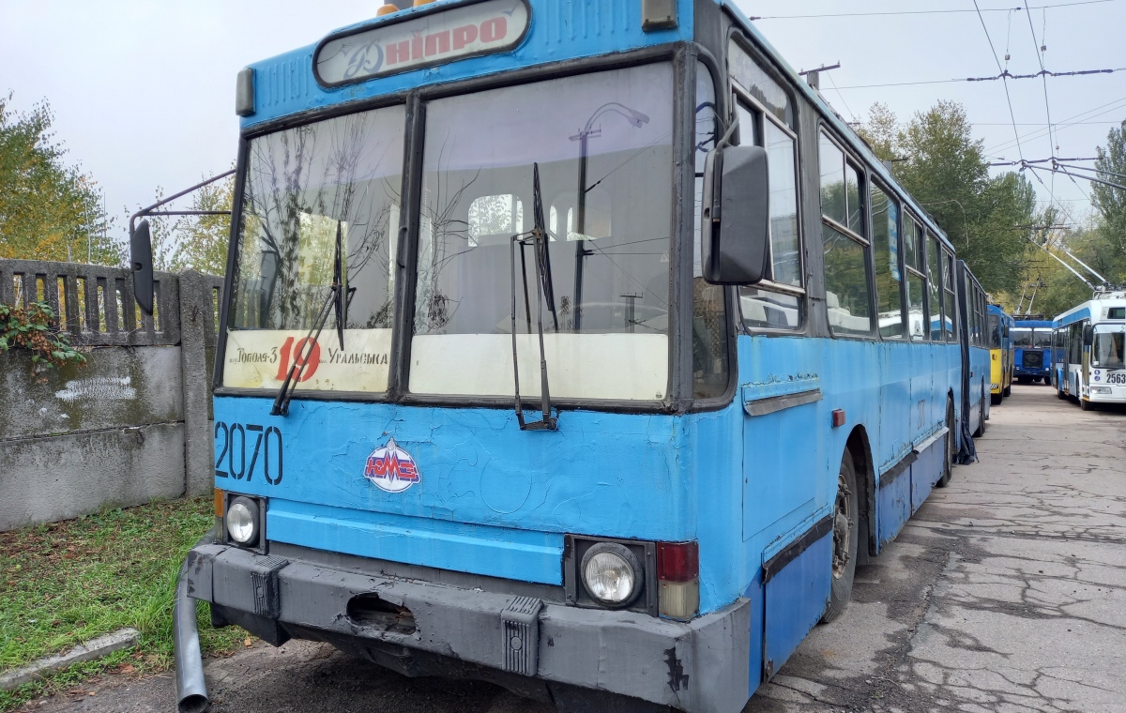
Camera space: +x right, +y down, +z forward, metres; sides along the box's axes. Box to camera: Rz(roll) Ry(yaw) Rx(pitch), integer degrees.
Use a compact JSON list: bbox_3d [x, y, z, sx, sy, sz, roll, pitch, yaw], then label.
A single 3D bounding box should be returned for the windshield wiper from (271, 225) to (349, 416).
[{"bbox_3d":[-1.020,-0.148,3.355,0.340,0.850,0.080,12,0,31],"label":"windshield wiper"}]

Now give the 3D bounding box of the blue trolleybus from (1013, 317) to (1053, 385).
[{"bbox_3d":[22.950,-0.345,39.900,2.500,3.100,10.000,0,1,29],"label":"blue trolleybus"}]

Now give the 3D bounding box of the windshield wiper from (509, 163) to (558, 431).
[{"bbox_3d":[-0.091,-0.220,2.840,0.200,0.950,0.080,0,-5,30],"label":"windshield wiper"}]

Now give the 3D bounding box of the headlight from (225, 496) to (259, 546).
[{"bbox_3d":[-1.426,0.733,3.620,0.210,0.210,0.110,0,1,30],"label":"headlight"}]

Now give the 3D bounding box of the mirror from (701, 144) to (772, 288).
[{"bbox_3d":[0.516,-0.422,2.430,0.200,0.410,0.090,0,1,16],"label":"mirror"}]

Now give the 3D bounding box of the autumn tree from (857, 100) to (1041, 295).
[{"bbox_3d":[23.700,-7.300,50.000,10.500,16.900,10.000,0,1,30],"label":"autumn tree"}]

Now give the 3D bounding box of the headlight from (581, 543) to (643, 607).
[{"bbox_3d":[0.160,0.724,2.700,0.210,0.210,0.110,0,1,30],"label":"headlight"}]

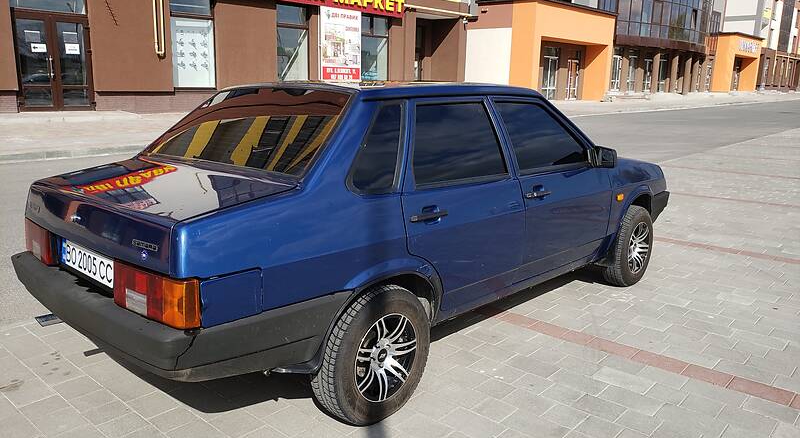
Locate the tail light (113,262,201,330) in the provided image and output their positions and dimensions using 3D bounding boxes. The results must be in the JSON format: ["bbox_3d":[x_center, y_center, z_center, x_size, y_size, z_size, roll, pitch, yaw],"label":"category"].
[{"bbox_3d":[-0.769,0.231,1.893,0.415,0.155,0.100,10,15,42],"label":"tail light"}]

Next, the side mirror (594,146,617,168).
[{"bbox_3d":[1.127,-0.348,3.354,0.090,0.116,0.160,-8,14,-36],"label":"side mirror"}]

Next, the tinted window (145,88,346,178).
[{"bbox_3d":[-0.695,-0.417,2.645,1.260,0.065,0.475,10,55,42],"label":"tinted window"}]

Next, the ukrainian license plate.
[{"bbox_3d":[-1.172,0.163,2.241,0.520,0.114,0.015,10,10,42],"label":"ukrainian license plate"}]

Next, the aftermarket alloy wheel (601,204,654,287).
[{"bbox_3d":[1.584,0.181,4.191,0.185,0.574,0.574,10,15,42],"label":"aftermarket alloy wheel"}]

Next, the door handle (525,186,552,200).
[{"bbox_3d":[0.691,-0.126,2.991,0.042,0.036,0.226,10,15,42],"label":"door handle"}]

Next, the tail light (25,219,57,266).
[{"bbox_3d":[-1.554,0.085,2.611,0.415,0.155,0.100,10,15,42],"label":"tail light"}]

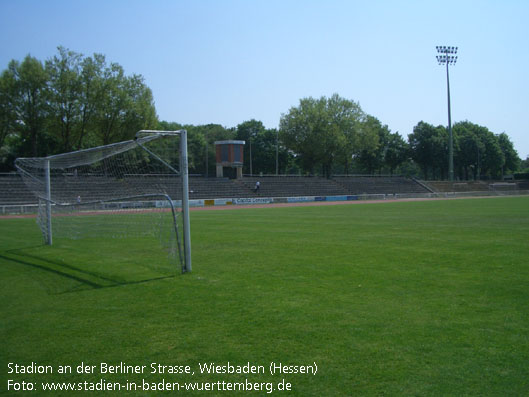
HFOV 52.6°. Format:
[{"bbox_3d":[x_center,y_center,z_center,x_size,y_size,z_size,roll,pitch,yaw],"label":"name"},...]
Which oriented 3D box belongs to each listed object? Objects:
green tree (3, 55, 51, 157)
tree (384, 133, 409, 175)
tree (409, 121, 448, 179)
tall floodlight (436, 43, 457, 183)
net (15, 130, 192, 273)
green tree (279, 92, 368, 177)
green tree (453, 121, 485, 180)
[{"bbox_3d":[-33.809,-12.501,76.000,6.820,15.910,6.820,-2,1,-24],"label":"green tree"},{"bbox_3d":[31.088,-10.363,126.000,6.740,10.830,6.740,-1,1,14],"label":"tree"},{"bbox_3d":[40.770,-11.933,133.000,9.940,14.920,9.940,-1,1,17],"label":"tree"},{"bbox_3d":[42.073,-19.542,123.000,5.060,31.730,1.600,-2,1,-8],"label":"tall floodlight"},{"bbox_3d":[-4.079,0.082,12.076,1.080,2.520,7.500,-2,1,-39],"label":"net"},{"bbox_3d":[11.469,-12.052,104.000,16.720,16.330,14.500,-1,1,6],"label":"green tree"},{"bbox_3d":[54.279,-12.607,142.000,9.630,16.190,9.630,-1,1,21],"label":"green tree"}]

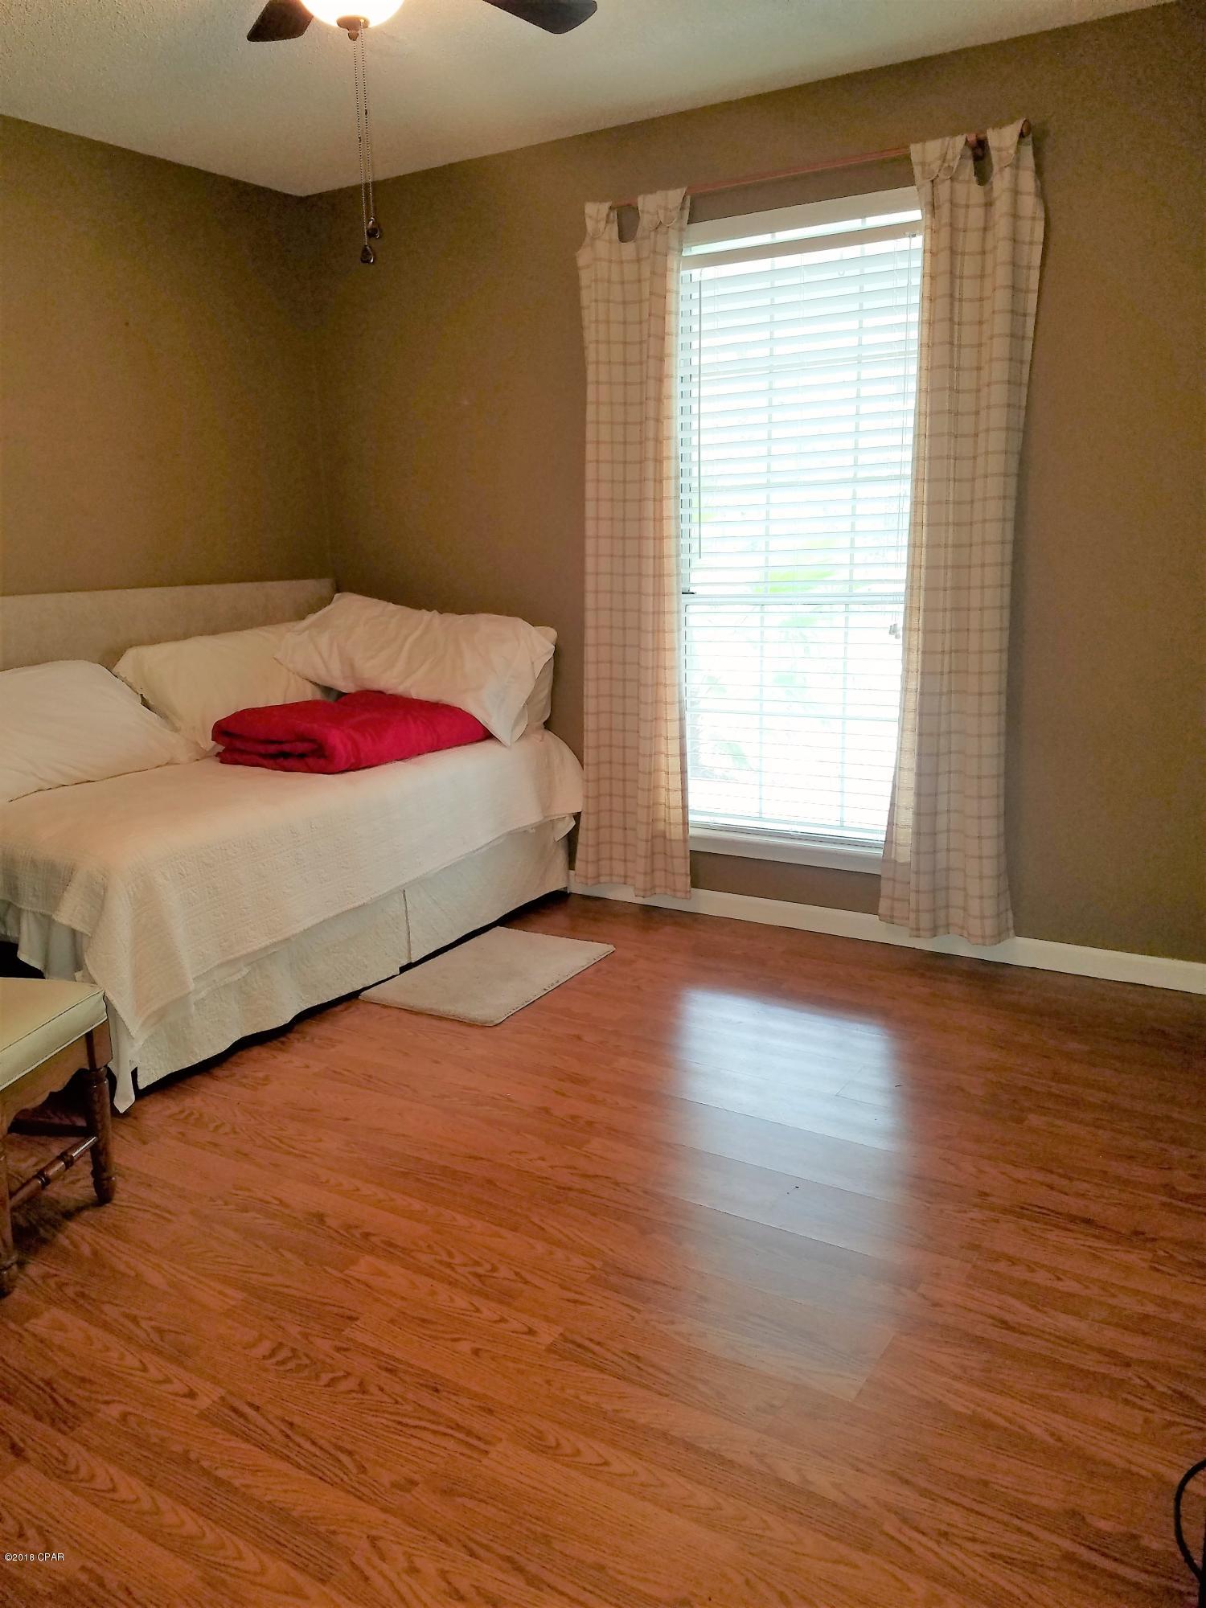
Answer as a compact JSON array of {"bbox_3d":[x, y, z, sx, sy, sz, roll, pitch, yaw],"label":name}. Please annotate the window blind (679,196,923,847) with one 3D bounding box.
[{"bbox_3d":[0.598,-0.762,3.618,0.830,1.780,0.060,7,15,31],"label":"window blind"}]

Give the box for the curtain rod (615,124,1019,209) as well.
[{"bbox_3d":[0.529,-1.736,3.339,1.280,0.050,0.070,7,15,31],"label":"curtain rod"}]

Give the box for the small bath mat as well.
[{"bbox_3d":[-0.307,0.483,3.504,0.450,0.014,0.665,6,14,28],"label":"small bath mat"}]

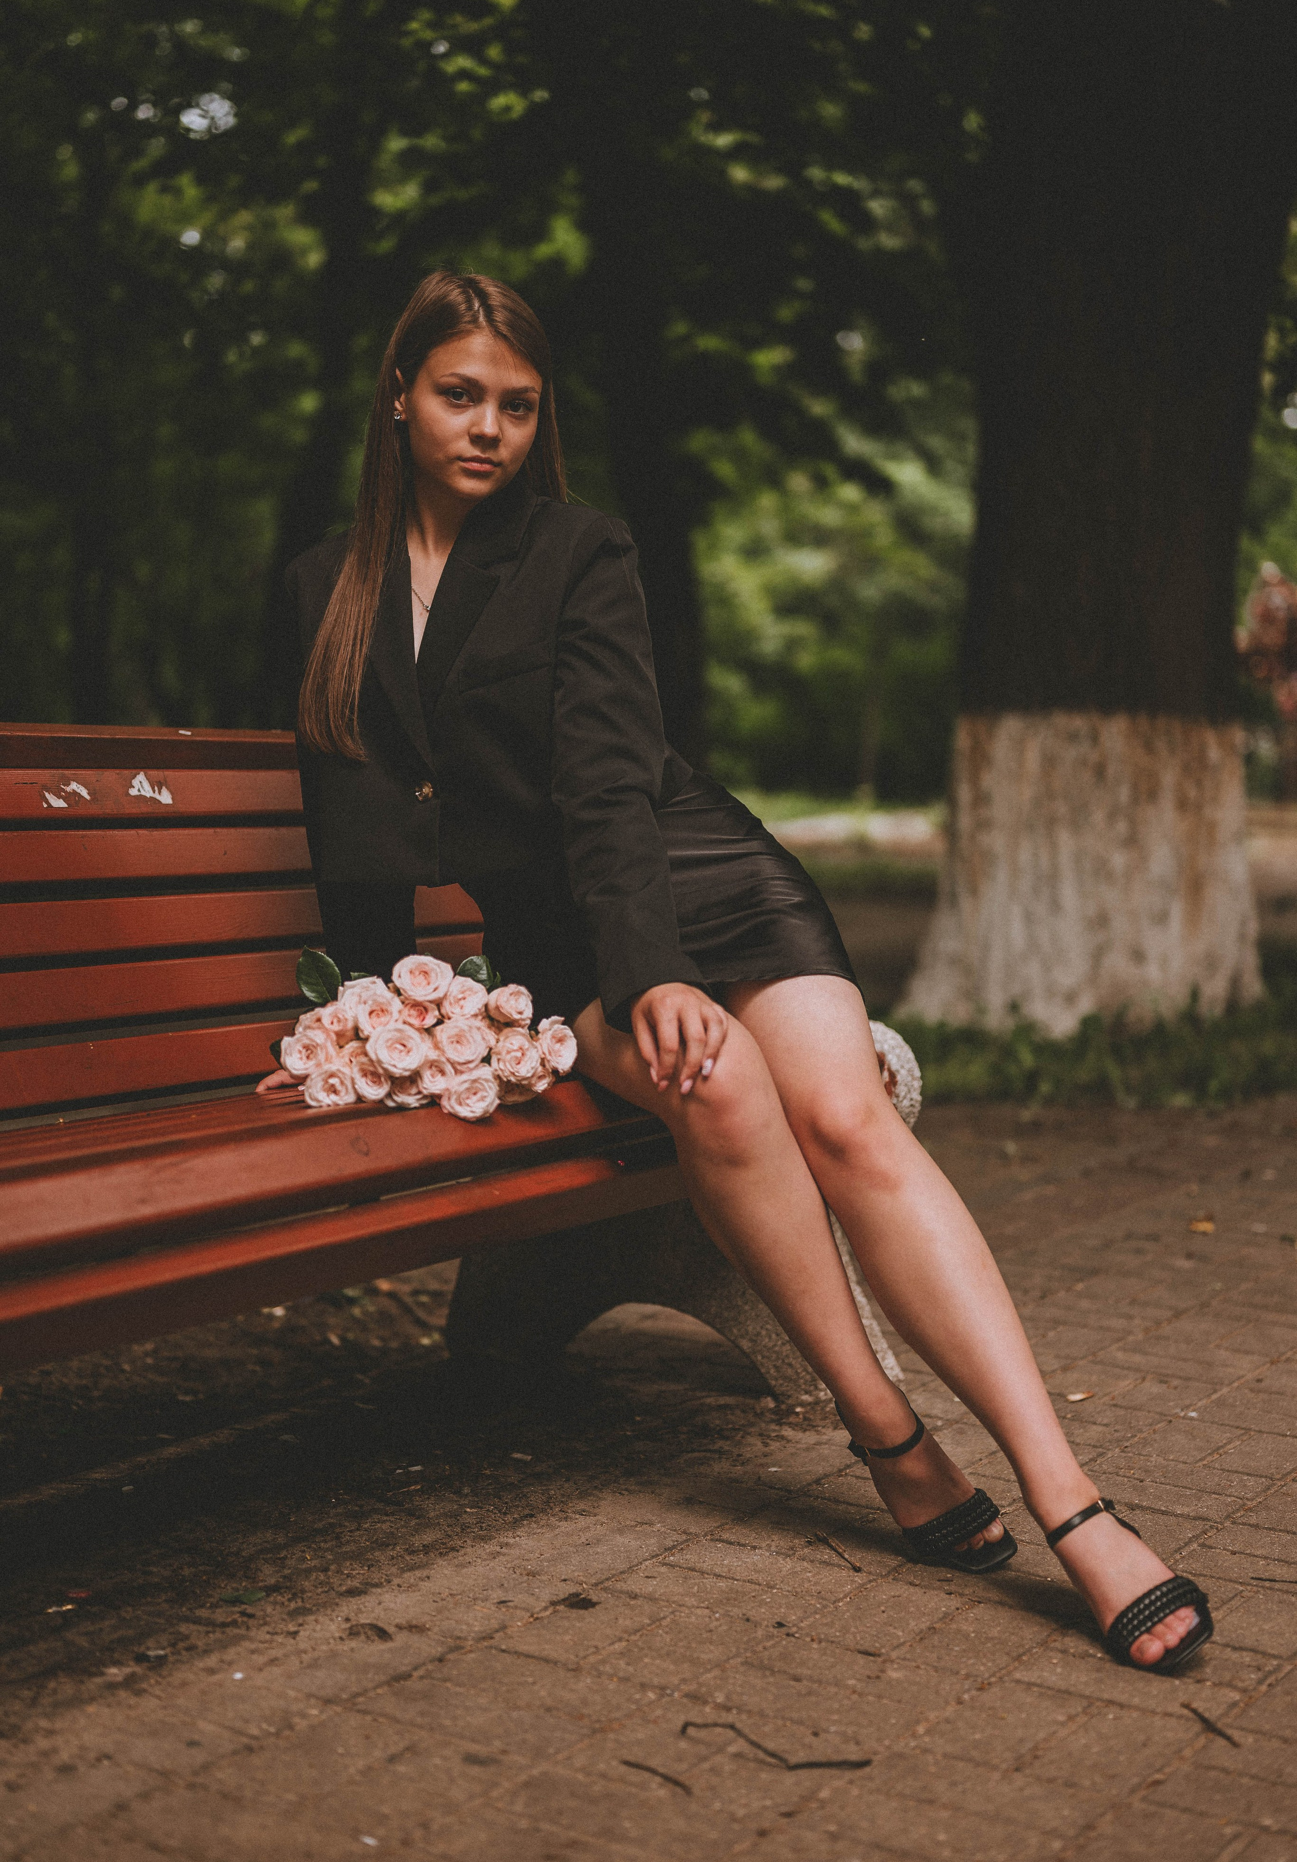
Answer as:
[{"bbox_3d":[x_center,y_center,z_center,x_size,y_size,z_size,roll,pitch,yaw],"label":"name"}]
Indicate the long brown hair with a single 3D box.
[{"bbox_3d":[-0.212,-0.415,2.700,0.210,0.480,0.220,5,3,-18],"label":"long brown hair"}]

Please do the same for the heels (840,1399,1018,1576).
[{"bbox_3d":[0.273,0.537,2.640,0.088,0.137,0.205,-11,8,-20],"label":"heels"}]

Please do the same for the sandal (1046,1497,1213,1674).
[{"bbox_3d":[0.430,0.565,2.400,0.088,0.135,0.205,-12,7,-15],"label":"sandal"}]

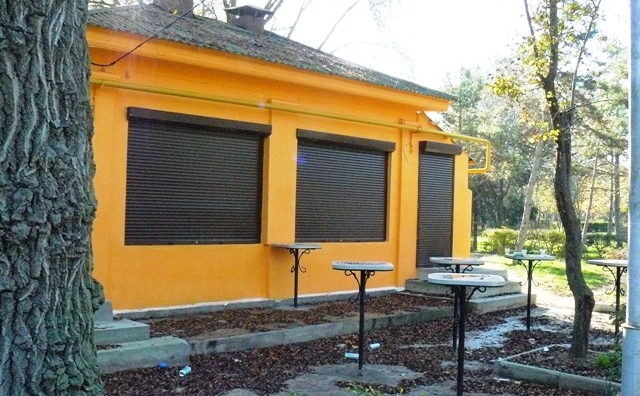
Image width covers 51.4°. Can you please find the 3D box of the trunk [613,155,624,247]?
[{"bbox_3d":[16.091,0.081,36.000,0.330,5.200,0.330,1,-1,27],"label":"trunk"}]

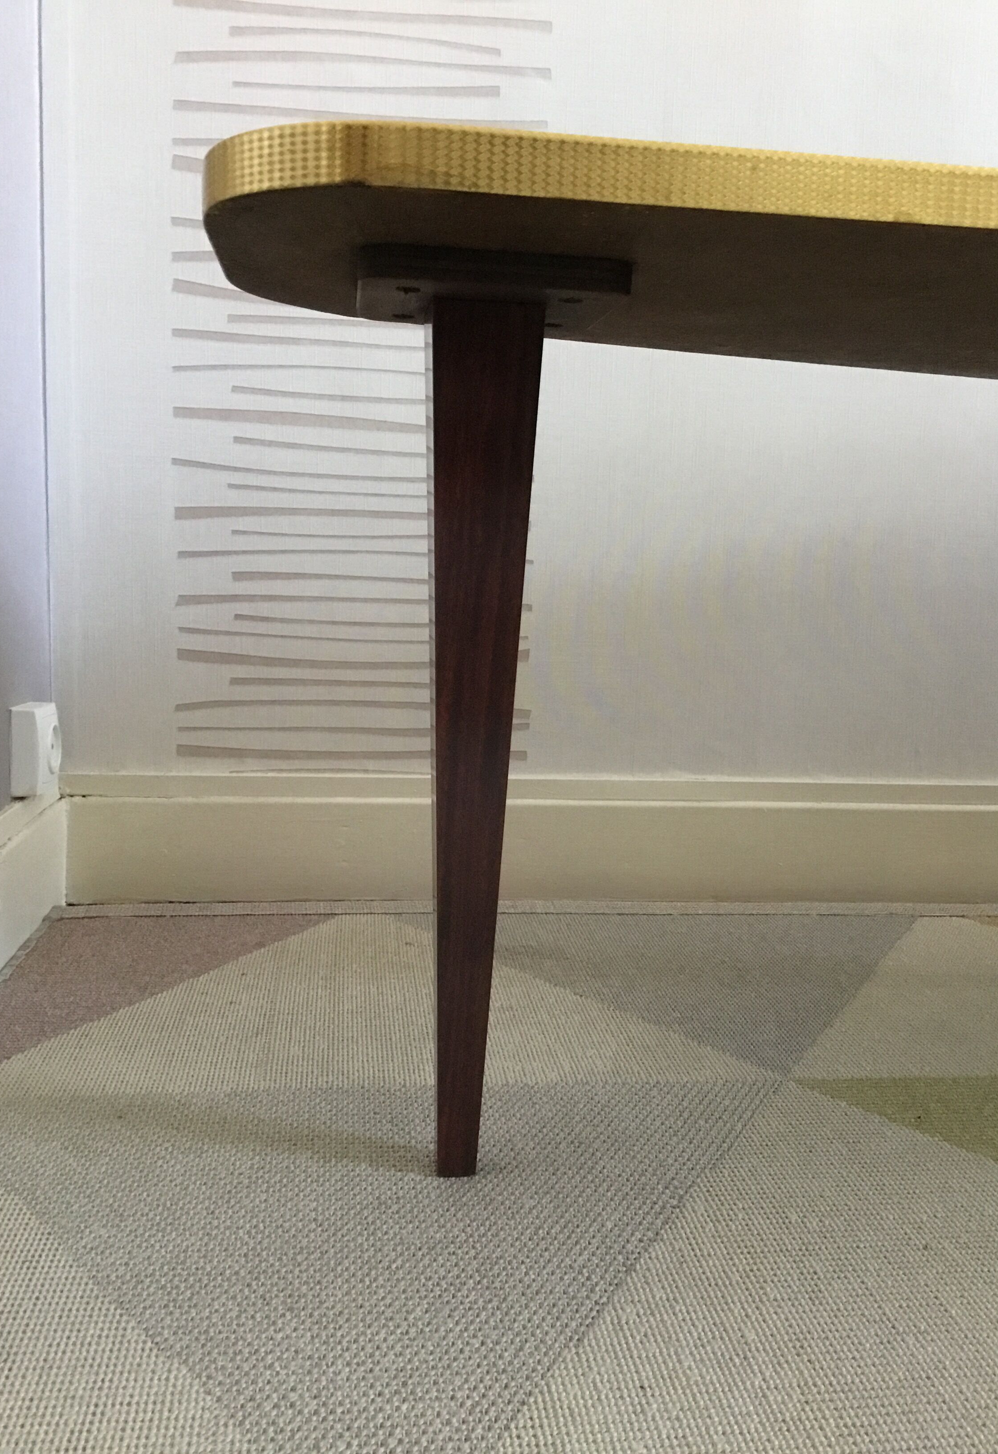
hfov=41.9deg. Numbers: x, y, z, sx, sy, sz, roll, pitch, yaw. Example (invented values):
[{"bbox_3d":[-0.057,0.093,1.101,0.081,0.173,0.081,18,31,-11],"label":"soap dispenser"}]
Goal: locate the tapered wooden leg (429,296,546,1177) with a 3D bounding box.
[{"bbox_3d":[-0.015,0.015,0.648,0.052,0.430,0.050,1,7,-7],"label":"tapered wooden leg"}]

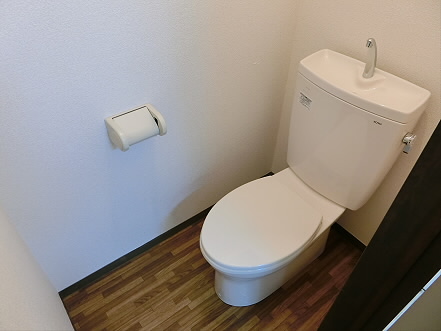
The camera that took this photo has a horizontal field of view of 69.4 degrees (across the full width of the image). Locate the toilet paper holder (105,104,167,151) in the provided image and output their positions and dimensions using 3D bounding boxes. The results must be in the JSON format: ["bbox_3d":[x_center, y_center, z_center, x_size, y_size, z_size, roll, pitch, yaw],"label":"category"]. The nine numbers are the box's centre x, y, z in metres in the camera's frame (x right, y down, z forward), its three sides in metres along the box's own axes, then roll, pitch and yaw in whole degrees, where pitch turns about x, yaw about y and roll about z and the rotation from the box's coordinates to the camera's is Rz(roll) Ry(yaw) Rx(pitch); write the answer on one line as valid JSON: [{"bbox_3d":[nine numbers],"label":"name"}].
[{"bbox_3d":[-0.274,-0.110,1.070,0.167,0.113,0.123,-27,49,-27],"label":"toilet paper holder"}]

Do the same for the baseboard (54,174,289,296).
[{"bbox_3d":[-0.185,0.320,1.663,1.260,0.070,0.017,-27,49,-27],"label":"baseboard"}]

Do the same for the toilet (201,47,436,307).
[{"bbox_3d":[0.261,0.129,1.276,0.746,0.890,0.442,-27,49,-27],"label":"toilet"}]

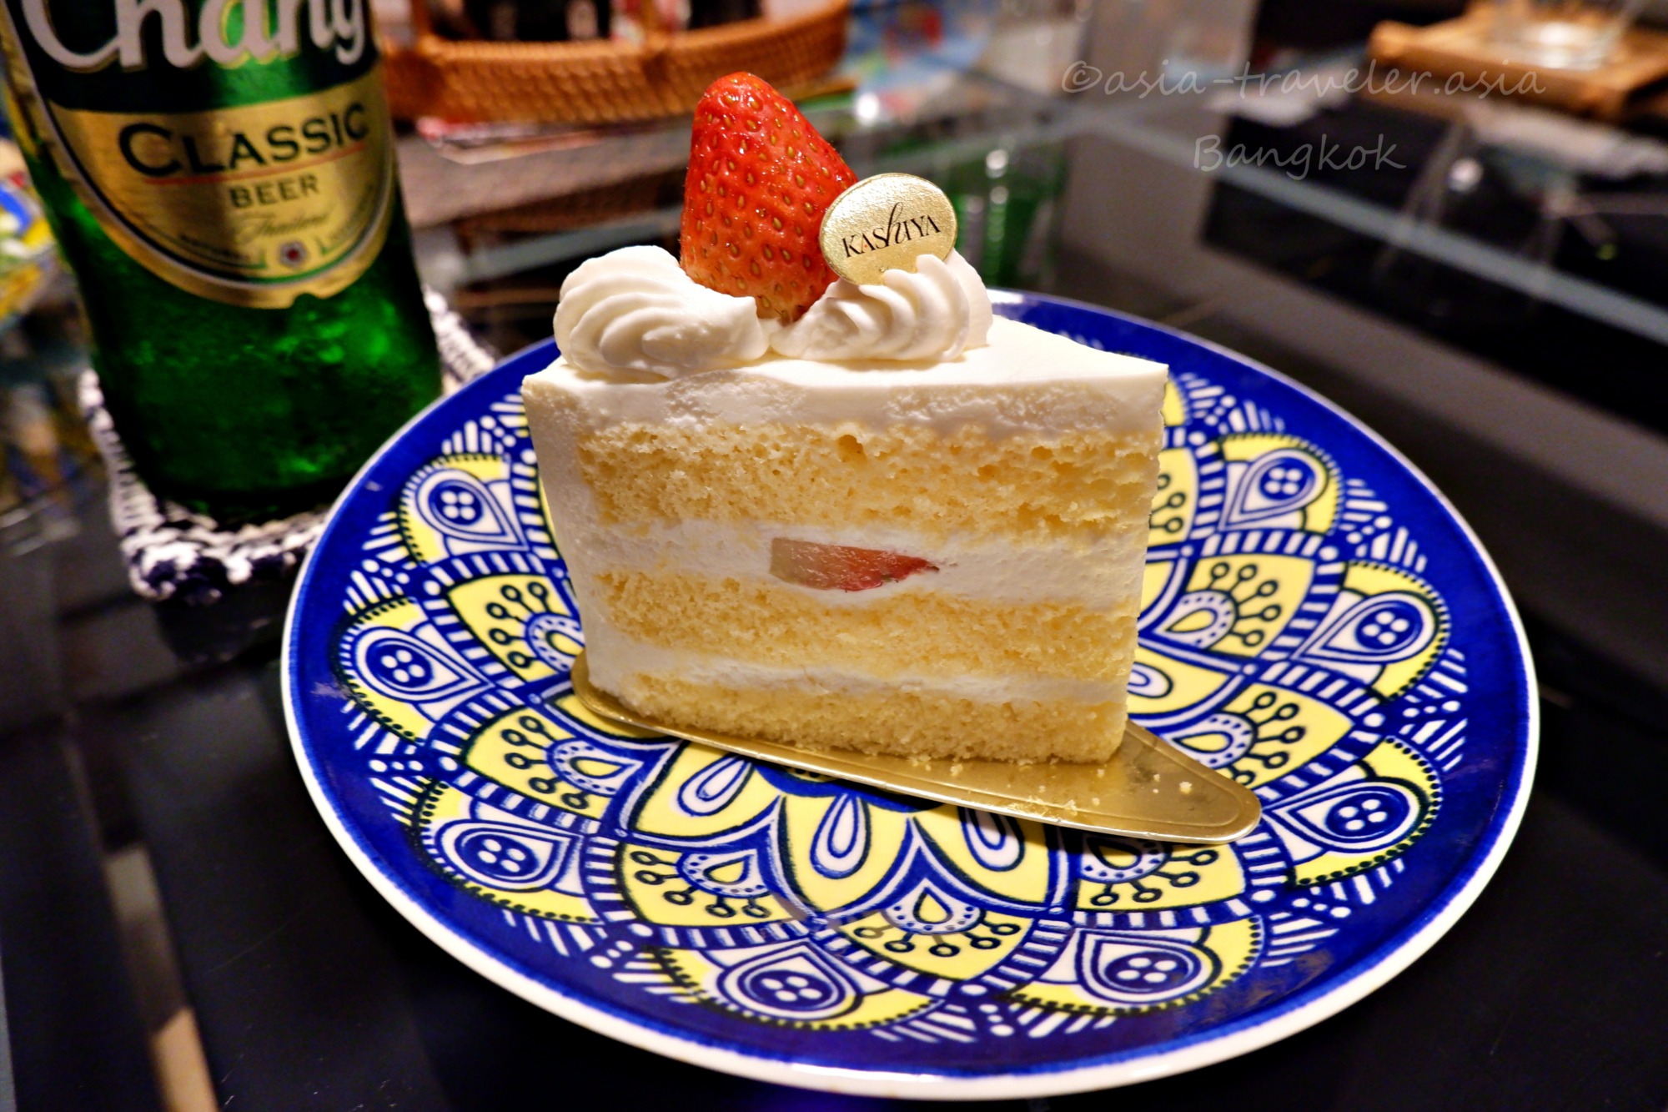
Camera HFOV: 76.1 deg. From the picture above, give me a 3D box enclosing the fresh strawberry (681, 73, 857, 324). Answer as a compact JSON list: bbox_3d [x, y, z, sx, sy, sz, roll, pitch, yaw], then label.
[{"bbox_3d":[-0.009,-0.052,0.156,0.027,0.035,0.026,-3,38,3],"label":"fresh strawberry"}]

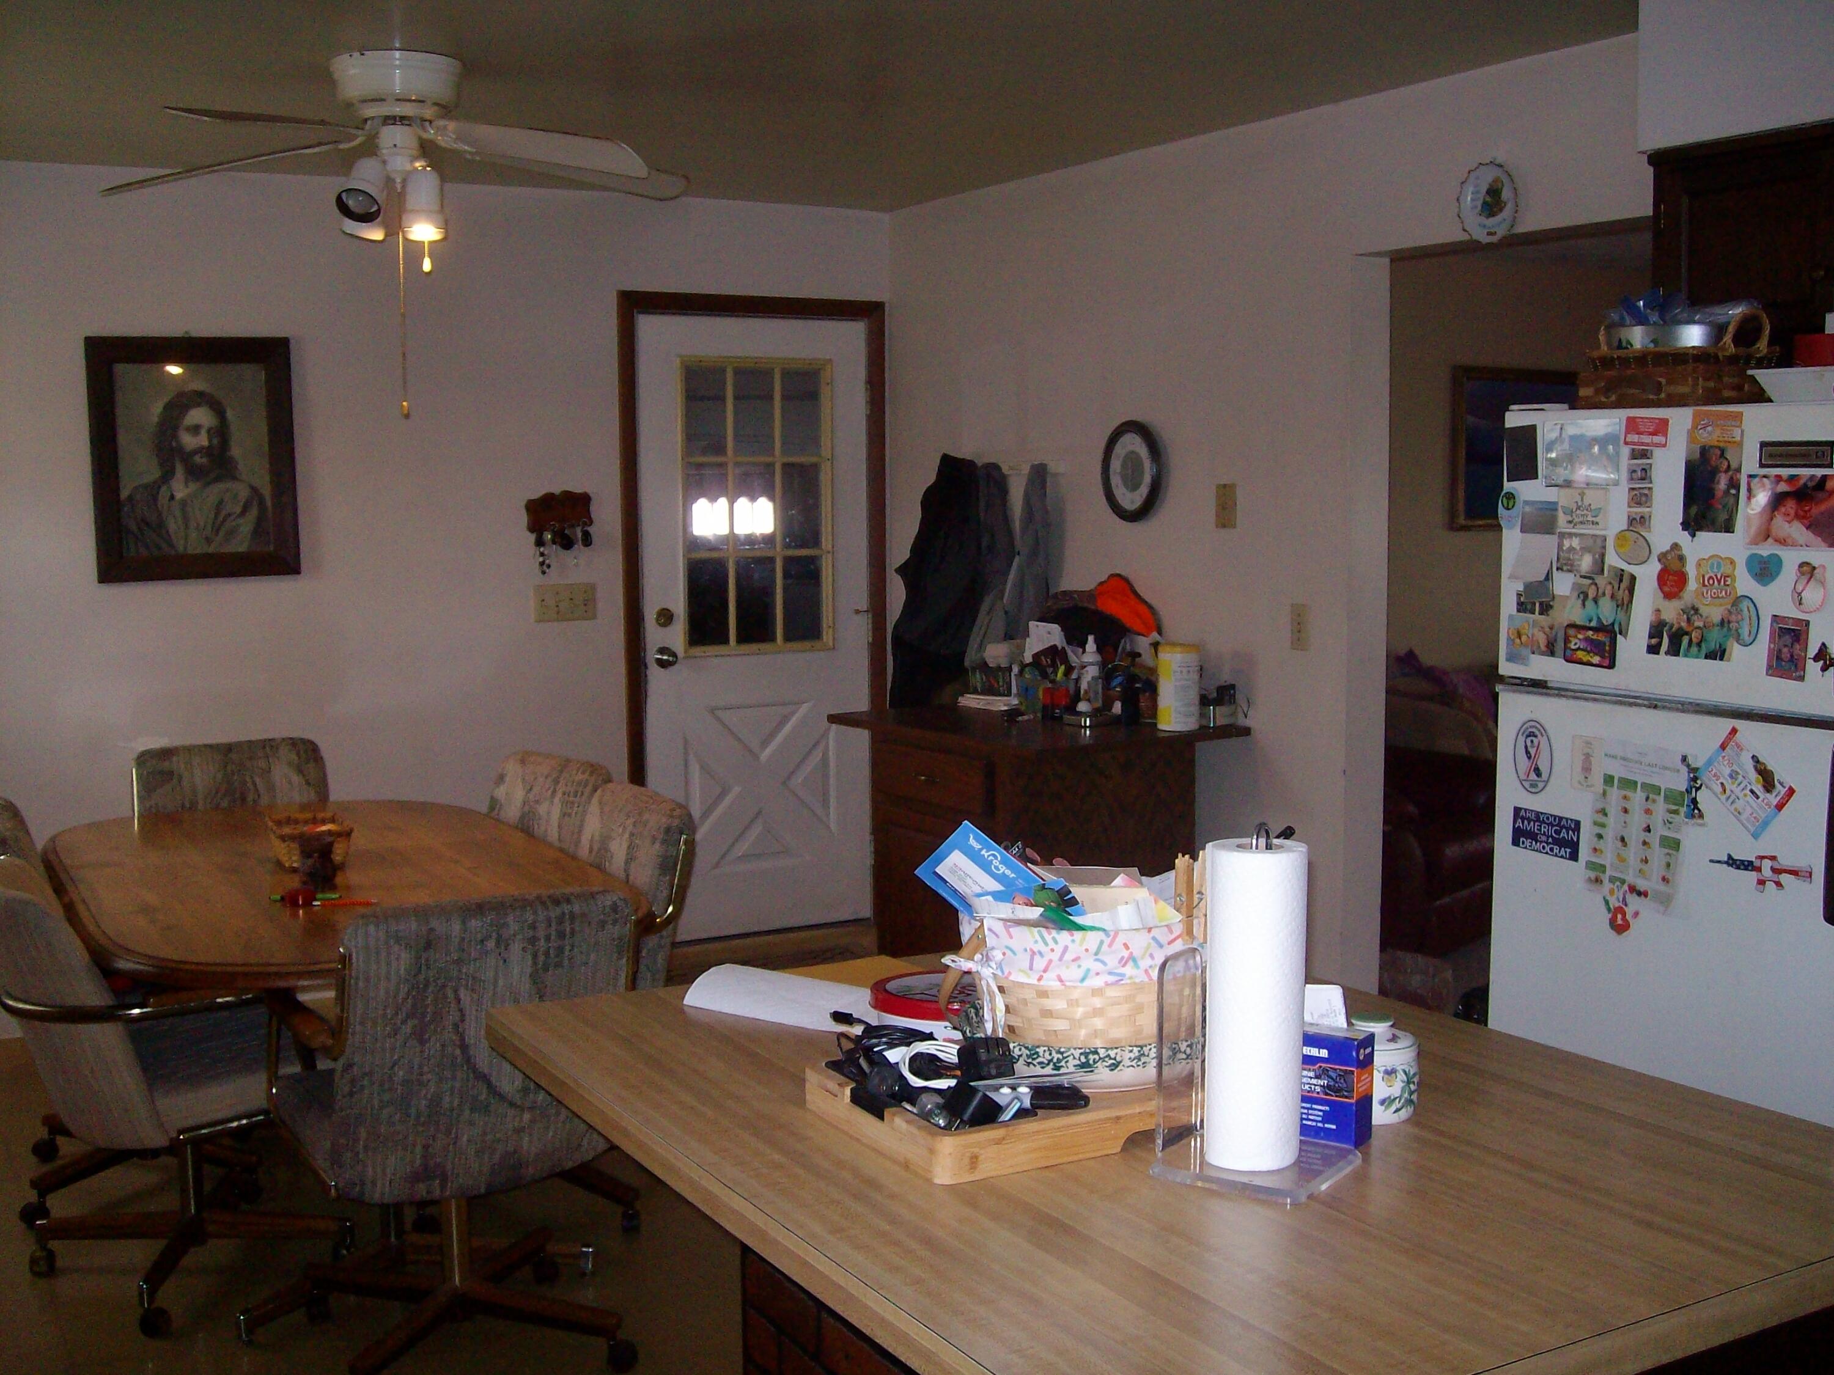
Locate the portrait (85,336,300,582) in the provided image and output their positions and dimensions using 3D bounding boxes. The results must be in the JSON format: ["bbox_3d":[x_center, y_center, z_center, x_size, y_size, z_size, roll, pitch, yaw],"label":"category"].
[{"bbox_3d":[-2.015,-0.637,5.181,0.534,0.671,0.030,-4,7,-29],"label":"portrait"}]

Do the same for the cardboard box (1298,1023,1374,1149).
[{"bbox_3d":[0.363,0.357,1.678,0.085,0.097,0.045,3,7,32],"label":"cardboard box"}]

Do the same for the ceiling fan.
[{"bbox_3d":[-1.111,-1.151,3.992,1.320,0.385,1.320,-1,6,0],"label":"ceiling fan"}]

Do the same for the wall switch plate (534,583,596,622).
[{"bbox_3d":[-1.083,-0.261,5.709,0.207,0.120,0.014,-4,7,-31],"label":"wall switch plate"}]

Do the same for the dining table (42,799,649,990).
[{"bbox_3d":[-1.237,0.740,3.905,1.030,0.745,1.820,-4,7,-30],"label":"dining table"}]

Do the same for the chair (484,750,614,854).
[{"bbox_3d":[-1.117,0.625,4.404,0.610,0.835,0.540,-5,8,-37],"label":"chair"}]

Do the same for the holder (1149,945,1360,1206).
[{"bbox_3d":[0.300,0.331,1.629,0.143,0.180,0.143,4,8,35],"label":"holder"}]

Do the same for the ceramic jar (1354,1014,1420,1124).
[{"bbox_3d":[0.428,0.353,1.742,0.086,0.091,0.086,-1,6,0],"label":"ceramic jar"}]

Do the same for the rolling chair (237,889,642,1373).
[{"bbox_3d":[-0.806,0.747,3.242,0.540,0.835,0.610,-3,7,-26],"label":"rolling chair"}]

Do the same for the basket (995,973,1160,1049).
[{"bbox_3d":[0.172,0.295,1.830,0.210,0.130,0.170,0,6,8],"label":"basket"}]

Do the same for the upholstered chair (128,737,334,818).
[{"bbox_3d":[-1.639,0.603,4.634,0.550,0.880,0.600,-4,7,-31],"label":"upholstered chair"}]

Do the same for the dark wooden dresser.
[{"bbox_3d":[0.302,0.542,4.888,0.723,0.912,0.891,-4,7,-31],"label":"dark wooden dresser"}]

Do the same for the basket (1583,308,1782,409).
[{"bbox_3d":[1.246,-0.528,3.022,0.190,0.152,0.245,-4,7,-31],"label":"basket"}]

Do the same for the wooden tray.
[{"bbox_3d":[0.127,0.379,1.764,0.385,0.040,0.258,-4,6,-28],"label":"wooden tray"}]

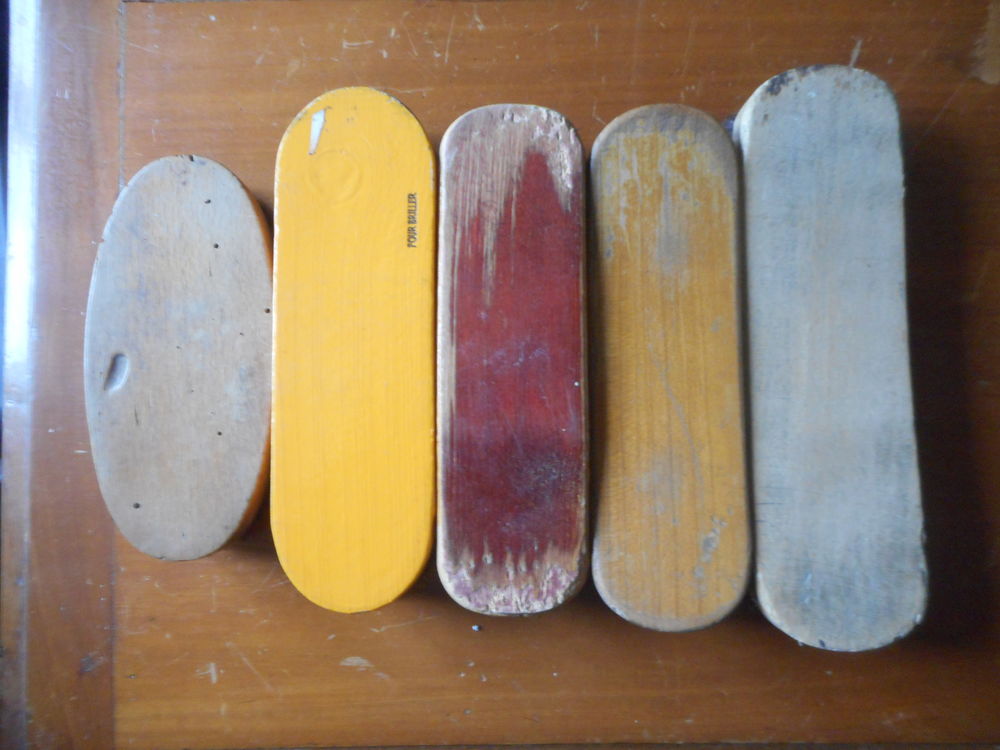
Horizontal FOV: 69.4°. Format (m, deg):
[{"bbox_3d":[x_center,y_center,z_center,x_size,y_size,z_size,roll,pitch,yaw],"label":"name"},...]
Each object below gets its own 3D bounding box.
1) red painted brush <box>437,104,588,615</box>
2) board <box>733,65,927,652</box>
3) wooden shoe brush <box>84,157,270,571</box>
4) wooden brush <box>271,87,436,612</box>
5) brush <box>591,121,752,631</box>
[{"bbox_3d":[0.004,-0.006,0.260,0.051,0.040,0.175,0,87,0],"label":"red painted brush"},{"bbox_3d":[0.112,-0.007,0.257,0.056,0.045,0.198,0,87,0],"label":"board"},{"bbox_3d":[-0.111,-0.006,0.261,0.066,0.038,0.141,0,87,0],"label":"wooden shoe brush"},{"bbox_3d":[-0.050,-0.010,0.258,0.056,0.043,0.179,0,87,0],"label":"wooden brush"},{"bbox_3d":[0.057,-0.004,0.258,0.053,0.043,0.179,0,87,0],"label":"brush"}]

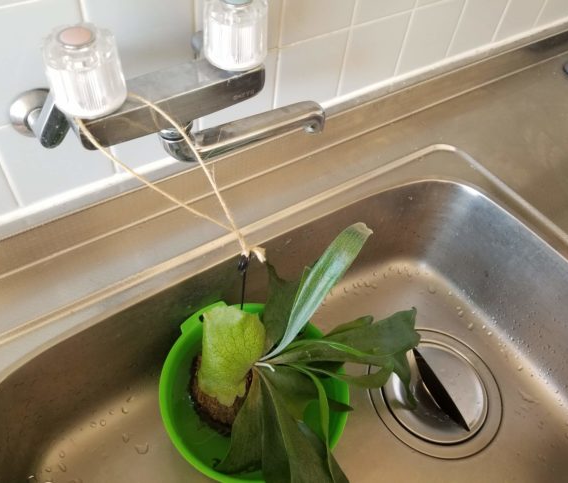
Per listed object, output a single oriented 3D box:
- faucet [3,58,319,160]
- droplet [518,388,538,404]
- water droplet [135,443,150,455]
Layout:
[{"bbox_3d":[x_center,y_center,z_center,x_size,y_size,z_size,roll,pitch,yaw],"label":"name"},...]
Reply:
[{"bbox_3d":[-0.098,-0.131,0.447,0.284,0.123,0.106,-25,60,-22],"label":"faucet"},{"bbox_3d":[0.329,0.208,0.650,0.028,0.003,0.013,35,58,19],"label":"droplet"},{"bbox_3d":[-0.167,0.244,0.570,0.017,0.003,0.013,2,53,-5],"label":"water droplet"}]

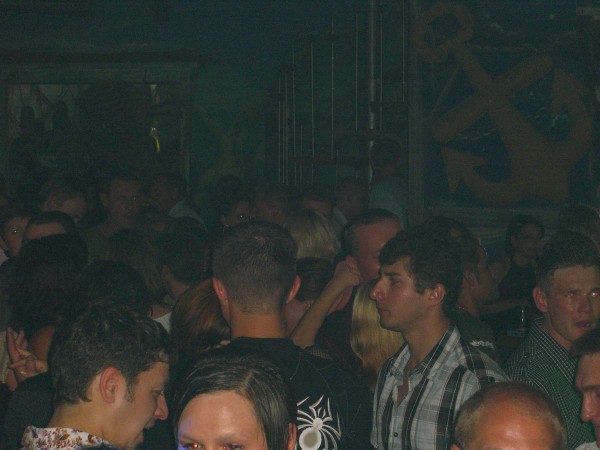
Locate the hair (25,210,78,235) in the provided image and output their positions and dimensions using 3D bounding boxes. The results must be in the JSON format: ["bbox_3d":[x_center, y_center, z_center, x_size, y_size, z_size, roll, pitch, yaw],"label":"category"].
[{"bbox_3d":[-0.817,0.005,6.500,0.165,0.120,0.190,1,3,21],"label":"hair"}]

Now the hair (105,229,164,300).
[{"bbox_3d":[-0.469,0.112,5.600,0.180,0.220,0.200,0,3,3],"label":"hair"}]

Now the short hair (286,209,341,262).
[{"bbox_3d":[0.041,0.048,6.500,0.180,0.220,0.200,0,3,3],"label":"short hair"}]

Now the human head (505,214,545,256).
[{"bbox_3d":[1.022,0.045,9.000,0.180,0.200,0.200,-1,3,-27],"label":"human head"}]

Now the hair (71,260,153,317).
[{"bbox_3d":[-0.429,0.163,4.500,0.185,0.190,0.210,0,3,0],"label":"hair"}]

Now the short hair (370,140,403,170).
[{"bbox_3d":[0.438,-0.357,10.000,0.160,0.165,0.190,0,3,0],"label":"short hair"}]

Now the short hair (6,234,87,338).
[{"bbox_3d":[-0.641,0.156,5.000,0.200,0.260,0.220,0,3,-6],"label":"short hair"}]

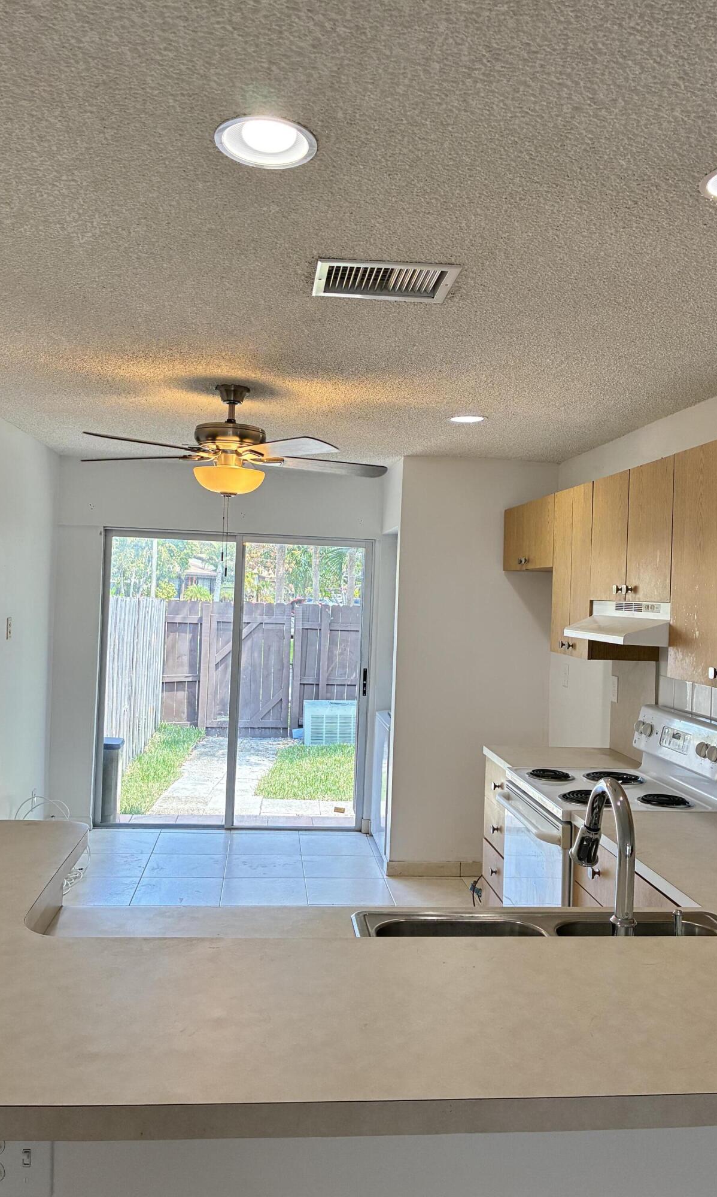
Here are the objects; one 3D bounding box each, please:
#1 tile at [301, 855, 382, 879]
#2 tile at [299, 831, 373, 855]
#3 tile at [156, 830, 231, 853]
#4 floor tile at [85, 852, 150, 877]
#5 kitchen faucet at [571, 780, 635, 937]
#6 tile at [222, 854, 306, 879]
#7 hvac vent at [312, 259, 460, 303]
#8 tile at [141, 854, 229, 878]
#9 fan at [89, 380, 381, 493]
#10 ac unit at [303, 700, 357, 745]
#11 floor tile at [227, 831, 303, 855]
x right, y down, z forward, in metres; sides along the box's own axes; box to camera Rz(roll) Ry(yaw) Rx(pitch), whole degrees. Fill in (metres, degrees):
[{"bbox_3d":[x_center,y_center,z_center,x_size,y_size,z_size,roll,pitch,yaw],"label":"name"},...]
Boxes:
[{"bbox_3d":[-0.099,1.607,5.370,0.455,0.010,0.452,2,0,-6],"label":"tile"},{"bbox_3d":[-0.147,1.602,5.843,0.457,0.010,0.457,2,0,-6],"label":"tile"},{"bbox_3d":[-1.056,1.570,5.750,0.457,0.010,0.457,2,0,-6],"label":"tile"},{"bbox_3d":[-1.463,1.560,5.236,0.457,0.010,0.457,2,0,-6],"label":"floor tile"},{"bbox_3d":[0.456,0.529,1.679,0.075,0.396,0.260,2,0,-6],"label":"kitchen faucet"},{"bbox_3d":[-0.554,1.591,5.328,0.457,0.010,0.457,2,0,-6],"label":"tile"},{"bbox_3d":[0.068,-0.826,2.327,0.357,0.020,0.287,2,0,-6],"label":"hvac vent"},{"bbox_3d":[-1.008,1.573,5.278,0.455,0.010,0.452,2,0,-6],"label":"tile"},{"bbox_3d":[-0.504,-0.624,3.543,1.300,0.442,1.280,2,0,-6],"label":"fan"},{"bbox_3d":[-0.257,1.552,11.002,0.780,0.543,0.680,2,0,-6],"label":"ac unit"},{"bbox_3d":[-0.600,1.587,5.782,0.455,0.010,0.460,2,0,-6],"label":"floor tile"}]

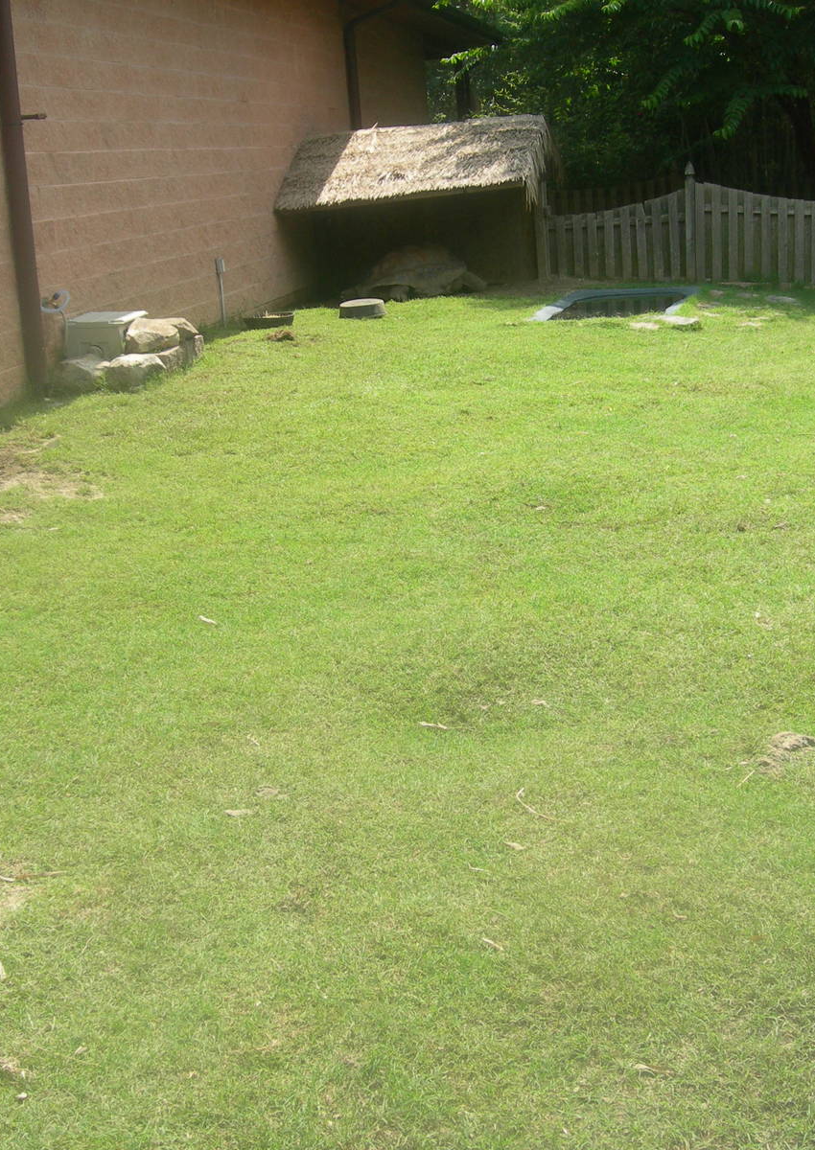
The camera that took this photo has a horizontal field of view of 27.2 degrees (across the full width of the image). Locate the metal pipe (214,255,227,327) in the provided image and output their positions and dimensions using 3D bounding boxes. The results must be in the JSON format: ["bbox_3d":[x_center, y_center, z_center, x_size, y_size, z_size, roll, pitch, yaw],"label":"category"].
[{"bbox_3d":[-1.542,-2.346,13.950,0.070,0.570,0.070,-2,14,10],"label":"metal pipe"}]

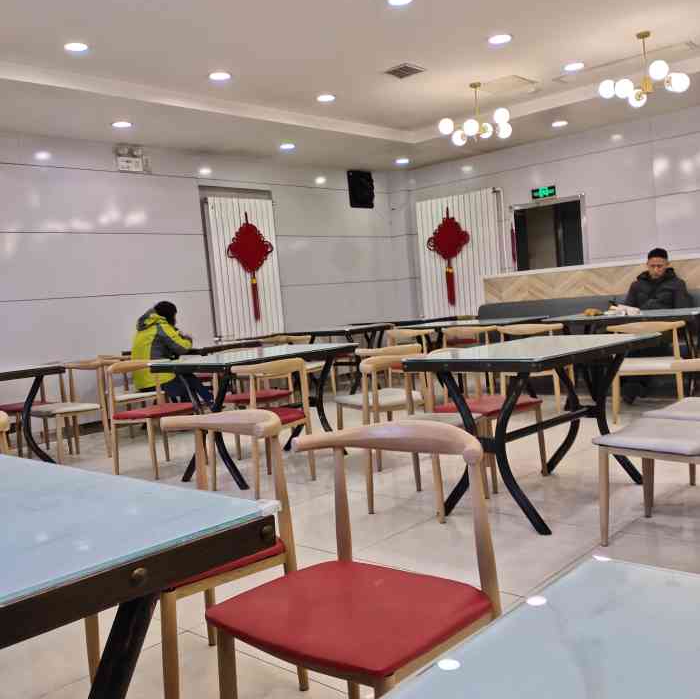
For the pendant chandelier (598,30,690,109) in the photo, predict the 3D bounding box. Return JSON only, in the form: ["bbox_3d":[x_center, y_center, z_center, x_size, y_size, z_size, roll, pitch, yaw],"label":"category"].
[{"bbox_3d":[2.195,-2.056,5.408,0.660,0.570,0.660,-1,6,44],"label":"pendant chandelier"}]

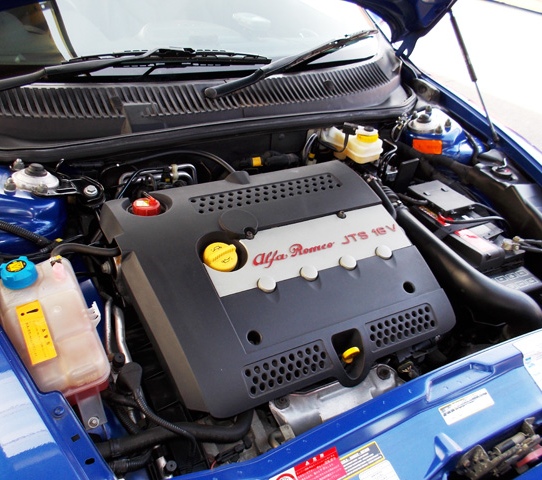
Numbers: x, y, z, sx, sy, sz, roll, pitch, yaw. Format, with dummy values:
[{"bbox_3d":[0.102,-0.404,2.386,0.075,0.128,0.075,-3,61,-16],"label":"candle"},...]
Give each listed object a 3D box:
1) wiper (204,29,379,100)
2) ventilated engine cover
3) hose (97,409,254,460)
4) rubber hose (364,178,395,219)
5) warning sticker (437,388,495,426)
[{"bbox_3d":[0.105,-0.558,1.642,0.770,0.055,0.065,-32,72,-35],"label":"wiper"},{"bbox_3d":[0.028,0.074,1.102,0.585,0.110,0.485,-13,56,-25],"label":"ventilated engine cover"},{"bbox_3d":[-0.167,0.362,0.979,0.285,0.045,0.050,-4,35,-14],"label":"hose"},{"bbox_3d":[0.284,-0.100,1.396,0.030,0.035,0.200,-3,44,-12],"label":"rubber hose"},{"bbox_3d":[0.329,0.277,0.894,0.108,0.002,0.032,-13,48,-25],"label":"warning sticker"}]

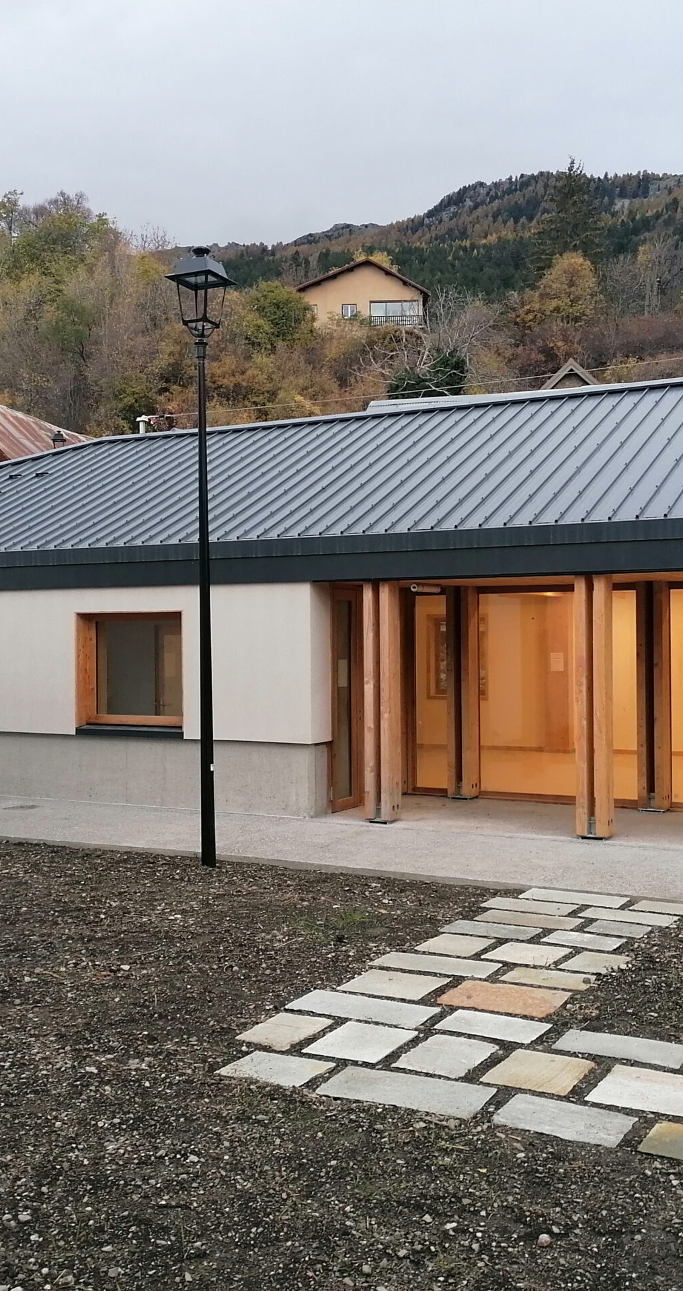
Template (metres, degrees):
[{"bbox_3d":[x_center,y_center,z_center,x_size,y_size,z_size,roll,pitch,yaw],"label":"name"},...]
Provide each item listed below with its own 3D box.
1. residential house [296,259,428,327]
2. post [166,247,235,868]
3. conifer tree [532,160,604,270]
[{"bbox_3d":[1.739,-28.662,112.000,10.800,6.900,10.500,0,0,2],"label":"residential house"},{"bbox_3d":[-1.034,-0.669,10.200,0.390,4.710,0.390,0,1,45],"label":"post"},{"bbox_3d":[24.544,-45.676,145.000,7.800,13.800,7.800,0,0,0],"label":"conifer tree"}]

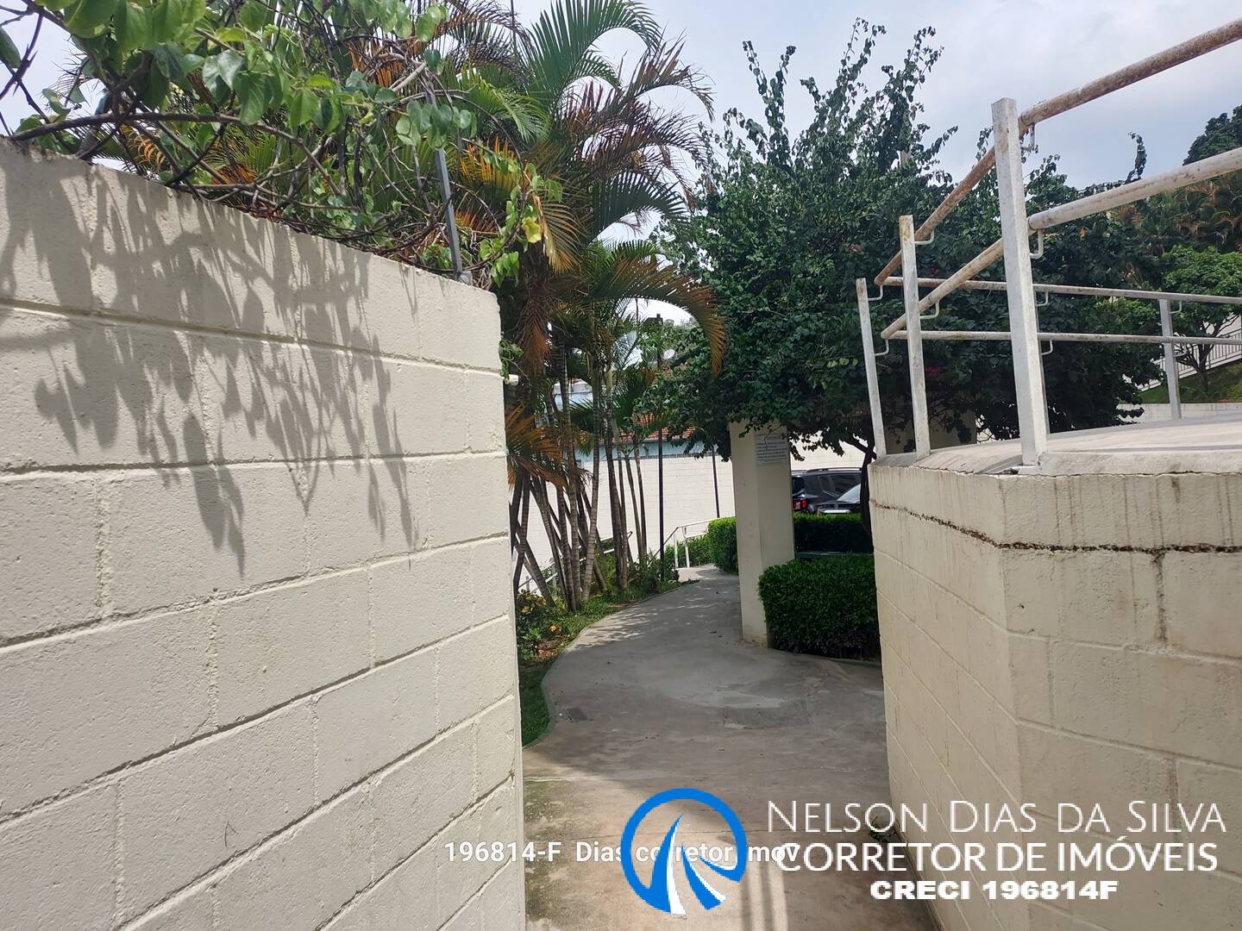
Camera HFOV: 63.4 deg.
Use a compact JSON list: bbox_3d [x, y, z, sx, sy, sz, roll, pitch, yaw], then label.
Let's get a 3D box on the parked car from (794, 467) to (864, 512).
[{"bbox_3d":[5.200,0.880,23.200,4.300,1.670,1.800,-3,1,-33],"label":"parked car"}]

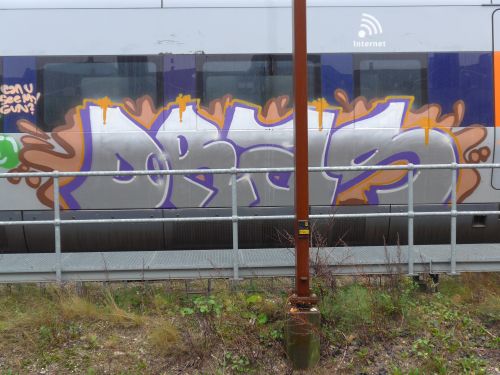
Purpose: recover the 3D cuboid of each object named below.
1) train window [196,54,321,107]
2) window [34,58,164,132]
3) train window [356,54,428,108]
[{"bbox_3d":[0.111,-1.163,10.333,1.519,0.924,0.060,-1,4,-2],"label":"train window"},{"bbox_3d":[-1.798,-1.134,10.276,1.507,0.920,0.060,-1,4,-2],"label":"window"},{"bbox_3d":[1.715,-1.186,10.382,0.910,0.928,0.060,-1,4,-2],"label":"train window"}]

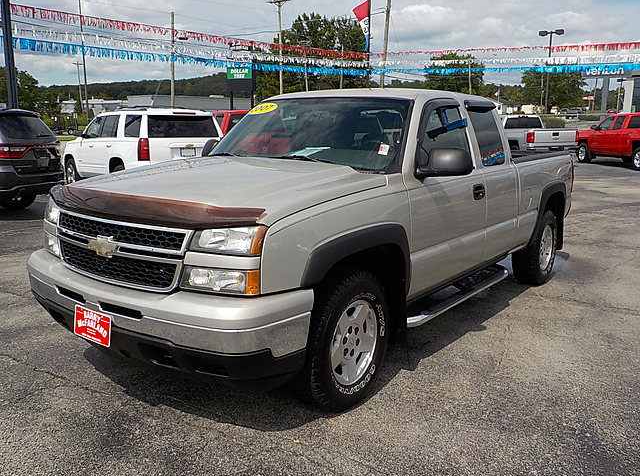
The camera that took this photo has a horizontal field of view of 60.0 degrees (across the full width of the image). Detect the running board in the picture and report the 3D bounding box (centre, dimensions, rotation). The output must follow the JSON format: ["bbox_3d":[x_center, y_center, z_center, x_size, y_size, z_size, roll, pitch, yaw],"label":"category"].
[{"bbox_3d":[0.993,0.403,4.058,0.180,0.100,1.880,8,12,36],"label":"running board"}]

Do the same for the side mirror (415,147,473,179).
[{"bbox_3d":[0.776,-0.466,3.446,0.305,0.180,0.170,8,12,36],"label":"side mirror"}]

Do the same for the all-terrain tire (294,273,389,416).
[{"bbox_3d":[0.097,0.542,3.039,0.262,0.785,0.785,8,12,36],"label":"all-terrain tire"}]

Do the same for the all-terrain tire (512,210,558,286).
[{"bbox_3d":[2.294,0.088,5.912,0.262,0.785,0.785,8,12,36],"label":"all-terrain tire"}]

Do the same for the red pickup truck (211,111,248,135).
[{"bbox_3d":[-2.100,-2.240,14.300,2.030,1.890,5.800,-7,12,-38],"label":"red pickup truck"}]

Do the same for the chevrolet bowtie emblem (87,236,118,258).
[{"bbox_3d":[-1.071,0.042,2.746,0.262,0.100,0.030,8,12,36],"label":"chevrolet bowtie emblem"}]

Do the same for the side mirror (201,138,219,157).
[{"bbox_3d":[-0.849,-0.730,4.634,0.305,0.180,0.170,8,12,36],"label":"side mirror"}]

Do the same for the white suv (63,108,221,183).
[{"bbox_3d":[-4.320,-2.010,13.000,2.045,1.890,5.180,-8,14,-40],"label":"white suv"}]

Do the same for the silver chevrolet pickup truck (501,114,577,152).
[{"bbox_3d":[7.850,-3.930,22.300,2.030,1.880,5.840,-2,11,-9],"label":"silver chevrolet pickup truck"}]

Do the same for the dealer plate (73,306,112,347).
[{"bbox_3d":[-1.127,0.433,2.748,0.305,0.153,0.015,8,8,36],"label":"dealer plate"}]

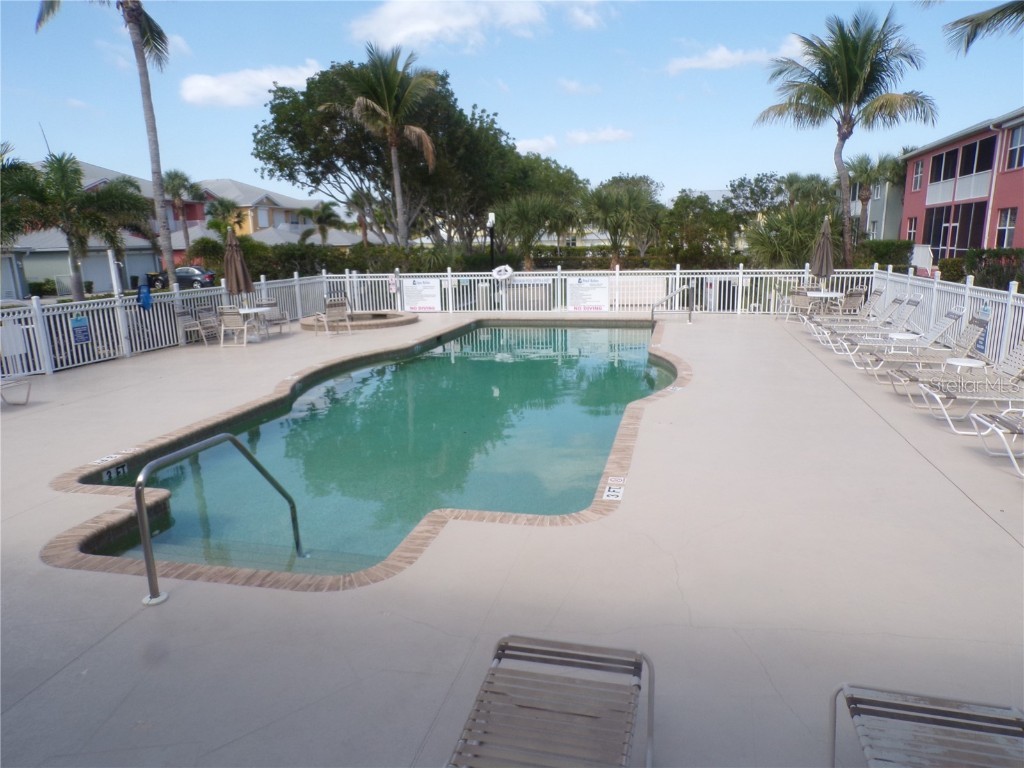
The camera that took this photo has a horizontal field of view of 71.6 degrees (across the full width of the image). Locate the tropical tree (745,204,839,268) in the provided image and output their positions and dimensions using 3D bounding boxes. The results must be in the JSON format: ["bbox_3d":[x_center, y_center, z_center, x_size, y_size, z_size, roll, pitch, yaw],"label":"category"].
[{"bbox_3d":[9.984,-4.729,25.605,3.295,3.529,3.295,-1,11,0],"label":"tropical tree"}]

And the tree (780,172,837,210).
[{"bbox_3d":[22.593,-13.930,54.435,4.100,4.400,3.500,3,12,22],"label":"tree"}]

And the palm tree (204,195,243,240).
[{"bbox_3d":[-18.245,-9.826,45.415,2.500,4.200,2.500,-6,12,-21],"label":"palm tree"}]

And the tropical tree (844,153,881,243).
[{"bbox_3d":[17.216,-8.062,35.172,2.032,6.344,2.032,-1,11,0],"label":"tropical tree"}]

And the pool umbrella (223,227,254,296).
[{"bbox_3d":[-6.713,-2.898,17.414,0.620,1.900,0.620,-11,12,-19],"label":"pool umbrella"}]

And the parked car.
[{"bbox_3d":[-21.407,-6.992,46.542,4.600,1.460,1.800,-1,11,2],"label":"parked car"}]

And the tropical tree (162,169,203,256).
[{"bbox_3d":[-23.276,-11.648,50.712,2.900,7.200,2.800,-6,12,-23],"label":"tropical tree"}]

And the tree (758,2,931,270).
[{"bbox_3d":[11.159,-7.534,24.046,5.988,9.585,5.988,-1,11,0],"label":"tree"}]

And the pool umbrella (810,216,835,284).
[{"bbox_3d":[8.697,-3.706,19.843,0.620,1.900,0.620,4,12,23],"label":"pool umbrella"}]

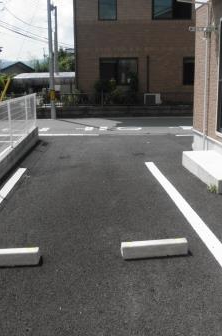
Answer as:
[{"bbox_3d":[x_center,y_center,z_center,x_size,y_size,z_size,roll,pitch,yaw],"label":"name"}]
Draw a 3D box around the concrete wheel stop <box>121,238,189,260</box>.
[{"bbox_3d":[0.416,0.762,3.443,0.610,0.115,0.135,-3,13,-5],"label":"concrete wheel stop"}]

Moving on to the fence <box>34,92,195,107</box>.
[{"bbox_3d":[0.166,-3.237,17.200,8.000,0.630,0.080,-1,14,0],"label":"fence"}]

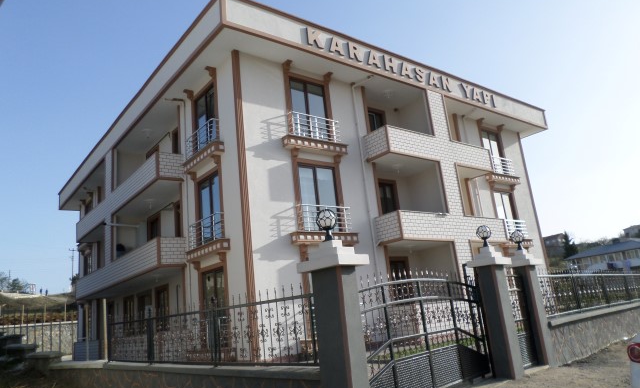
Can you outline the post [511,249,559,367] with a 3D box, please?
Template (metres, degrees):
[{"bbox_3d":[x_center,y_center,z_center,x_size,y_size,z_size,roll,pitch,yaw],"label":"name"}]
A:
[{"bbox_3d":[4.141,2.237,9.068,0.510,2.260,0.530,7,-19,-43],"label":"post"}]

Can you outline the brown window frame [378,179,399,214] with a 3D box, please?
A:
[{"bbox_3d":[2.747,0.629,17.669,0.963,2.290,0.128,5,-17,-38],"label":"brown window frame"}]

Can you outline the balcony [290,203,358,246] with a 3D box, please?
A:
[{"bbox_3d":[0.195,0.966,14.191,2.418,1.134,0.342,5,-17,-38],"label":"balcony"}]

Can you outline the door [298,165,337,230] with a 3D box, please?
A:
[{"bbox_3d":[0.006,0.164,14.567,1.541,2.300,0.118,5,-17,-38],"label":"door"}]

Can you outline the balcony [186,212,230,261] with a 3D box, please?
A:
[{"bbox_3d":[-3.492,1.370,14.216,0.342,1.134,2.408,5,-17,-38],"label":"balcony"}]

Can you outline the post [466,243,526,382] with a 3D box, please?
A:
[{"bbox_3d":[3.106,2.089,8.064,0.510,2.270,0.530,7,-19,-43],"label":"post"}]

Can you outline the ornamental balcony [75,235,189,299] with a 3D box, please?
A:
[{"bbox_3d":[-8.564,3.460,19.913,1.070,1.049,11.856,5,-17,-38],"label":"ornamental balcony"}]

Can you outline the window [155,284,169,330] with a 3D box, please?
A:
[{"bbox_3d":[-6.199,4.498,18.174,0.128,1.669,1.337,5,-17,-38],"label":"window"}]

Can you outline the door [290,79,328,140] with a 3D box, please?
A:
[{"bbox_3d":[-0.311,-2.691,15.255,1.519,2.215,0.118,5,-17,-38],"label":"door"}]

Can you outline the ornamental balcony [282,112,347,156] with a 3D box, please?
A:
[{"bbox_3d":[-0.116,-1.909,14.892,2.418,1.134,0.342,5,-17,-38],"label":"ornamental balcony"}]

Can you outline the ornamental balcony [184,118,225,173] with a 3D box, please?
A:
[{"bbox_3d":[-3.803,-1.504,14.916,0.342,1.134,2.408,5,-17,-38],"label":"ornamental balcony"}]

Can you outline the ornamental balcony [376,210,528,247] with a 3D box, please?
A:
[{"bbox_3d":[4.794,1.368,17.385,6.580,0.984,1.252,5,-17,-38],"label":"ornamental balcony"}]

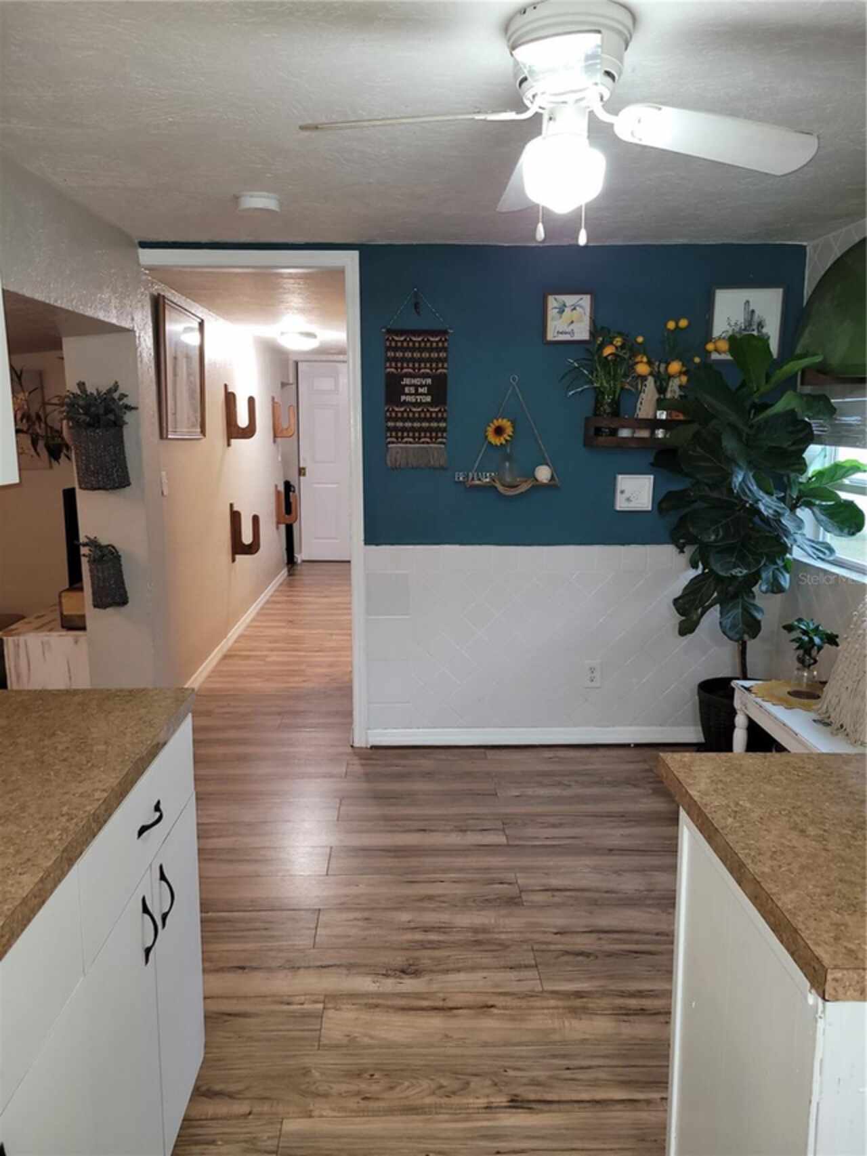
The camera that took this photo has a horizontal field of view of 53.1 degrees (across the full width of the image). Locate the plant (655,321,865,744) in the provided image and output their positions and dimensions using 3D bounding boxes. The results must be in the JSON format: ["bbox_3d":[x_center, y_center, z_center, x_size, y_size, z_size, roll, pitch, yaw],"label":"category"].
[{"bbox_3d":[1.165,-0.034,3.245,0.715,1.687,0.695,0,9,-1],"label":"plant"}]

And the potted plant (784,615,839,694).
[{"bbox_3d":[1.316,0.270,3.057,0.184,0.253,0.174,0,9,-1],"label":"potted plant"}]

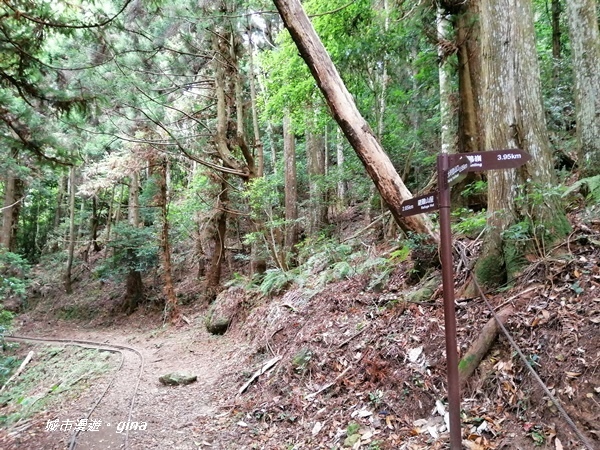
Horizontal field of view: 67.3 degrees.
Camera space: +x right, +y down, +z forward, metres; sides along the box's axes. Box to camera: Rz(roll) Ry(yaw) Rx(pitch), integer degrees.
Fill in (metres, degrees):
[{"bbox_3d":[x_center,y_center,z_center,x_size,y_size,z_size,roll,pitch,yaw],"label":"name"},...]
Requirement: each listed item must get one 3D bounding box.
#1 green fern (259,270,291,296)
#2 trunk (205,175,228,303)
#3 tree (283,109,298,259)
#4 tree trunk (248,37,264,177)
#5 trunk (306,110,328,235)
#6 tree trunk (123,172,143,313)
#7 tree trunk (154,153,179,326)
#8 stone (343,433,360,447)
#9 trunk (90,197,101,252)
[{"bbox_3d":[-0.489,1.148,9.000,0.679,0.500,0.650,0,-7,-3],"label":"green fern"},{"bbox_3d":[-2.409,0.418,13.000,0.519,3.654,0.519,5,-7,-10],"label":"trunk"},{"bbox_3d":[-0.295,-1.289,14.000,0.419,4.743,0.419,-2,-7,-1],"label":"tree"},{"bbox_3d":[-1.255,-3.418,13.000,0.288,4.322,0.288,-4,-7,-5],"label":"tree trunk"},{"bbox_3d":[0.582,-1.747,15.000,0.599,4.211,0.599,-1,-7,2],"label":"trunk"},{"bbox_3d":[-5.575,0.582,15.000,0.499,4.671,0.499,2,-7,-20],"label":"tree trunk"},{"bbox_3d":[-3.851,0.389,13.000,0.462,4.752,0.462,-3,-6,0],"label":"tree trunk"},{"bbox_3d":[0.469,1.951,4.100,0.155,0.090,0.140,-1,-7,6],"label":"stone"},{"bbox_3d":[-9.528,-0.023,21.000,0.373,2.627,0.373,2,-7,-24],"label":"trunk"}]

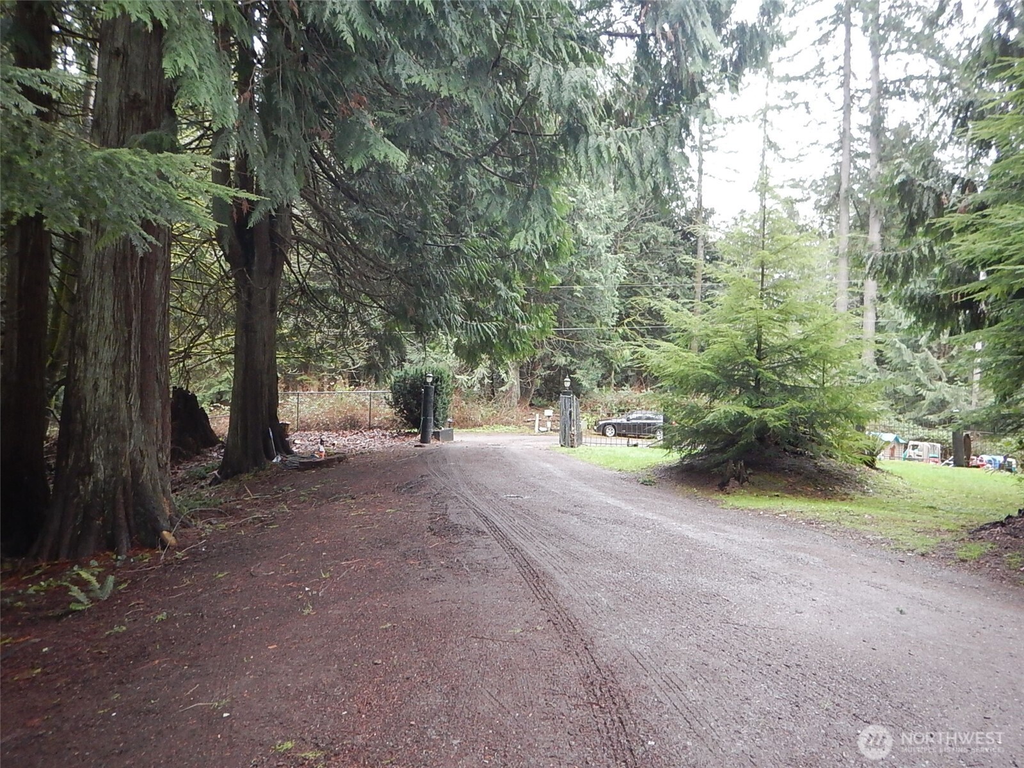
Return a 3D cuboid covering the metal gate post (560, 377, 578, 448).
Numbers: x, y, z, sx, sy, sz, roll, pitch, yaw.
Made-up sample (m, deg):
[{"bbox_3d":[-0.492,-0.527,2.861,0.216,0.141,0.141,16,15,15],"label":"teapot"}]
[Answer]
[{"bbox_3d":[2.016,1.008,25.200,0.600,2.550,0.600,1,-1,0],"label":"metal gate post"}]

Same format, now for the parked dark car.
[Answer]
[{"bbox_3d":[6.655,2.155,37.500,4.850,1.460,1.860,1,-1,23],"label":"parked dark car"}]

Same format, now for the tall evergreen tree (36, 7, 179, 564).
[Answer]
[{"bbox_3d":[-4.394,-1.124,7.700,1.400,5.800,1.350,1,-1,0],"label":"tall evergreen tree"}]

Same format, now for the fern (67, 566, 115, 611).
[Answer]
[{"bbox_3d":[-3.171,1.543,5.350,0.340,0.280,0.320,1,-1,0],"label":"fern"}]

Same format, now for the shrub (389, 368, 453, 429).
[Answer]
[{"bbox_3d":[-3.581,0.584,28.000,2.550,2.600,2.400,1,-1,0],"label":"shrub"}]

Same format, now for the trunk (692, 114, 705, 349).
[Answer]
[{"bbox_3d":[12.339,-9.930,47.000,0.500,16.000,0.500,1,-1,0],"label":"trunk"}]

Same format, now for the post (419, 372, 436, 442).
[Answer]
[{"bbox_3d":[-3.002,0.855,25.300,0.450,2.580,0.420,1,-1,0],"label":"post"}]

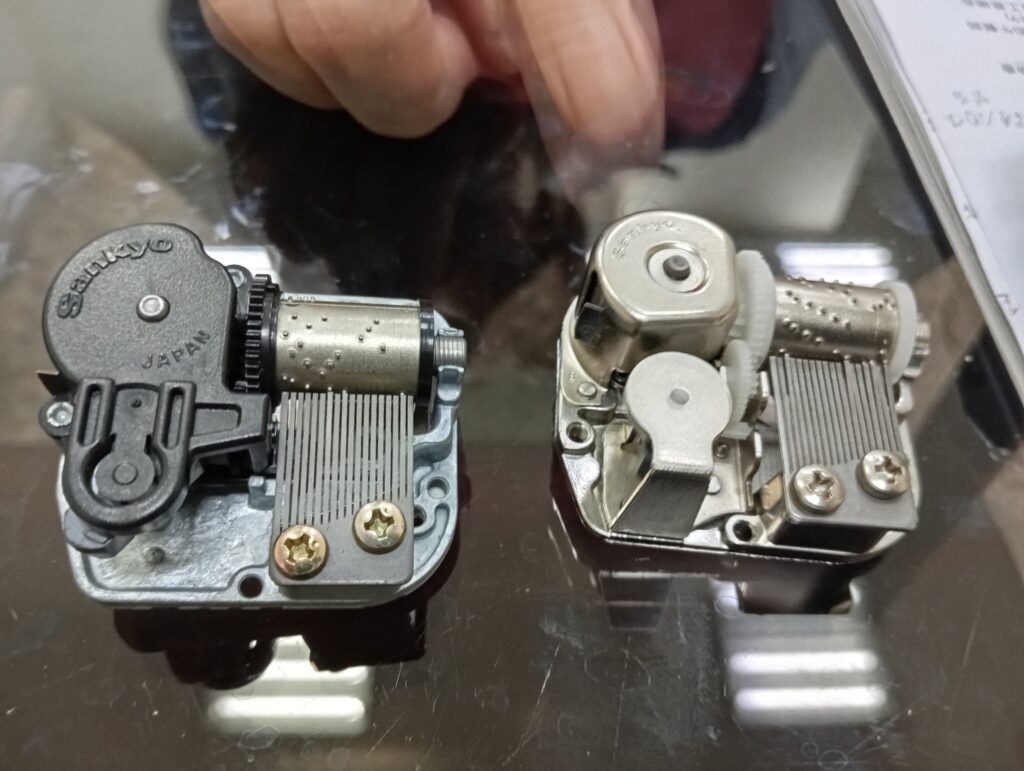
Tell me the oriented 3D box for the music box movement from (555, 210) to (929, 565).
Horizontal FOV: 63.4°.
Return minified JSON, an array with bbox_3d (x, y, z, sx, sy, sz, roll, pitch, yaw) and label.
[{"bbox_3d":[0.032,-0.001,0.110,0.051,0.023,0.045,4,59,-3],"label":"music box movement"}]

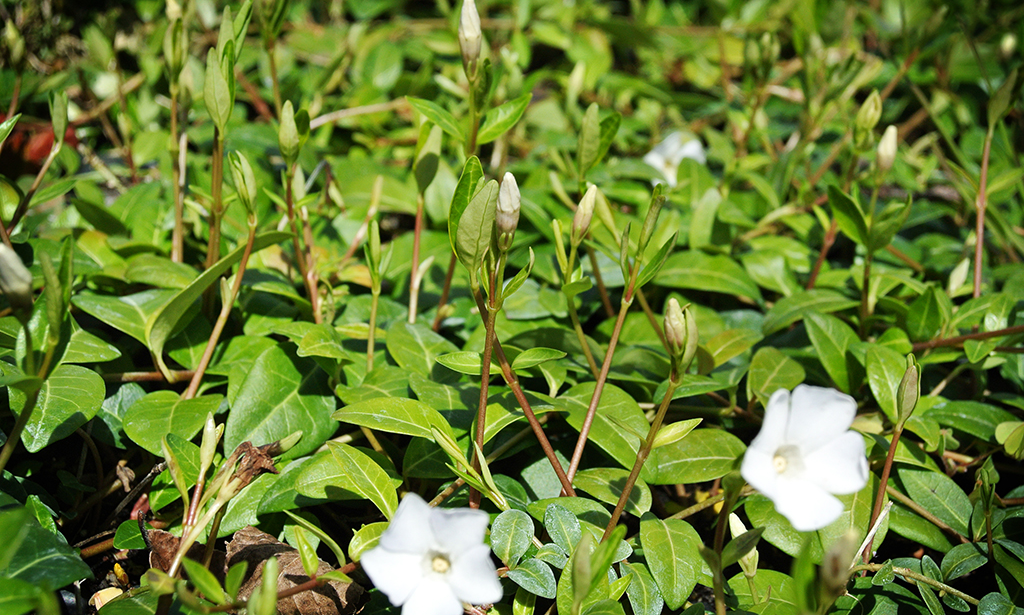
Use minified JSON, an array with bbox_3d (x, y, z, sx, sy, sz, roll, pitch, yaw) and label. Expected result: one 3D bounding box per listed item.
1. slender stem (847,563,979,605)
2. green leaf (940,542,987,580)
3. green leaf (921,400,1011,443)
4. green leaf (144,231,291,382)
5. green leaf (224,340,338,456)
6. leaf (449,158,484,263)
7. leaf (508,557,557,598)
[{"bbox_3d":[0.092,0.064,0.485,0.033,0.005,0.004,10,18,-15],"label":"slender stem"},{"bbox_3d":[0.098,0.055,0.455,0.011,0.003,0.008,-18,39,-18],"label":"green leaf"},{"bbox_3d":[0.118,0.029,0.545,0.025,0.004,0.011,10,42,7],"label":"green leaf"},{"bbox_3d":[-0.082,-0.004,0.588,0.052,0.015,0.014,-46,0,-10],"label":"green leaf"},{"bbox_3d":[-0.059,0.024,0.535,0.027,0.006,0.037,37,69,14],"label":"green leaf"},{"bbox_3d":[-0.011,-0.024,0.508,0.009,0.025,0.005,-1,14,-27],"label":"leaf"},{"bbox_3d":[0.004,0.057,0.440,0.012,0.003,0.008,26,49,30],"label":"leaf"}]

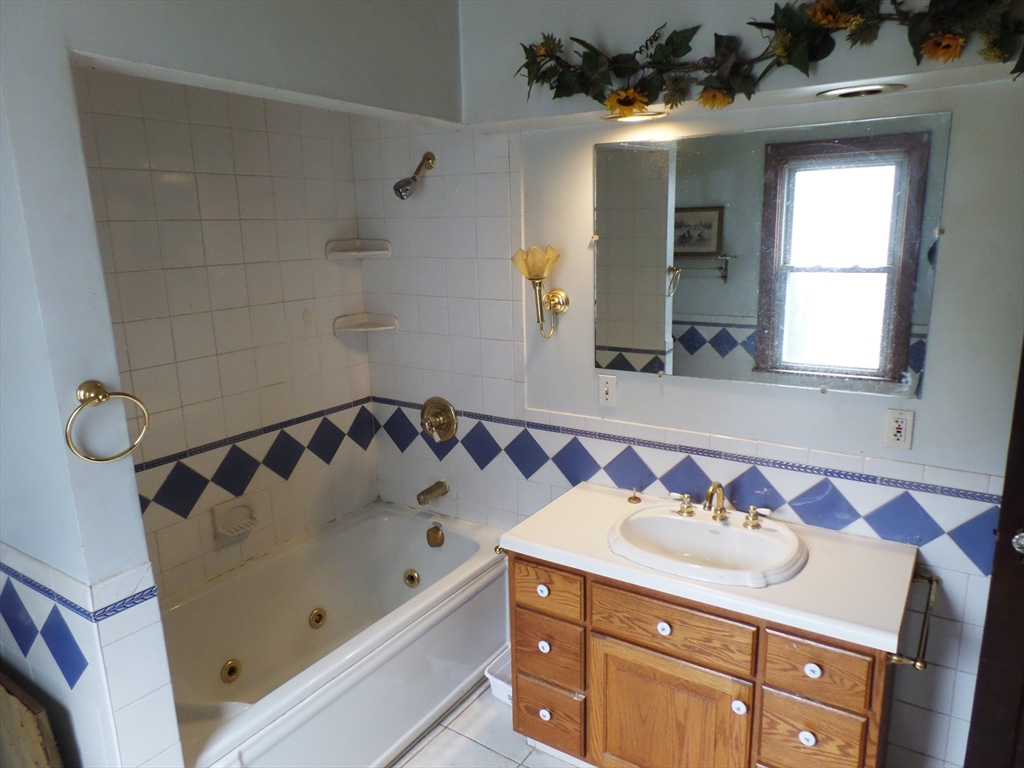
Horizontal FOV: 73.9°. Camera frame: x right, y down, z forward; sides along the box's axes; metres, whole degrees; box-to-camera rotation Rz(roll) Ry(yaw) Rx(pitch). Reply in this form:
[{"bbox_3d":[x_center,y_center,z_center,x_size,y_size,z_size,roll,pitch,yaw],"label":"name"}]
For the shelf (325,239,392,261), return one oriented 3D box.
[{"bbox_3d":[-0.639,-0.562,2.857,0.264,0.088,0.152,-4,14,-11],"label":"shelf"}]

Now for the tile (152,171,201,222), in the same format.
[{"bbox_3d":[-1.115,-0.622,2.257,0.013,0.153,0.152,8,16,33],"label":"tile"}]

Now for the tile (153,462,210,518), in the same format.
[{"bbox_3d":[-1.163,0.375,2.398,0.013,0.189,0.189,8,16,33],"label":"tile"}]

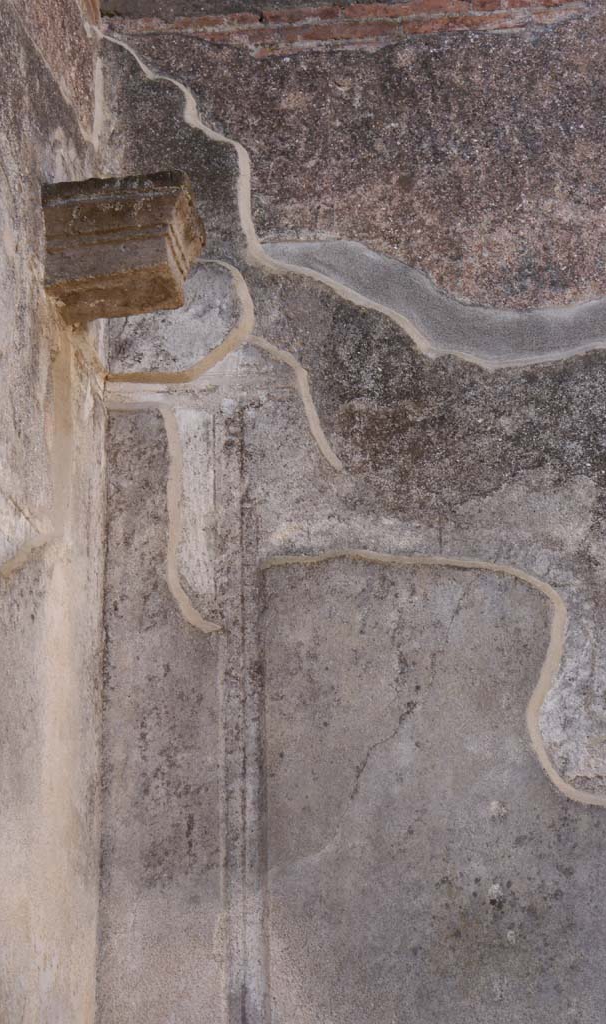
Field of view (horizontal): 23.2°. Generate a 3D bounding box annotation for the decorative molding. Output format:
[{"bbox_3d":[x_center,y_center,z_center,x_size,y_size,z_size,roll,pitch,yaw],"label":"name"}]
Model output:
[{"bbox_3d":[-0.448,-0.655,3.710,0.340,0.240,0.340,-2,-14,4],"label":"decorative molding"}]

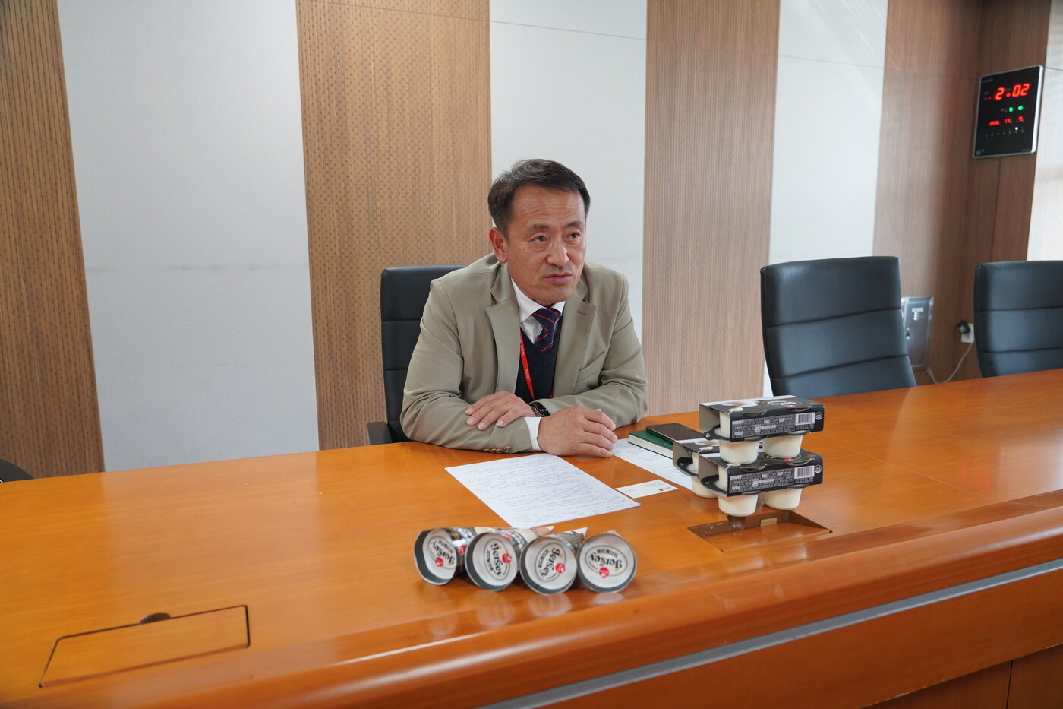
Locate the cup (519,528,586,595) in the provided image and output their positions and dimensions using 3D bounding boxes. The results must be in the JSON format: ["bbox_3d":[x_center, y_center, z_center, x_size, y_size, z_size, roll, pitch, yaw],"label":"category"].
[{"bbox_3d":[0.046,0.240,0.880,0.066,0.066,0.166,3,0,18],"label":"cup"}]

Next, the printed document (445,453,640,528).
[{"bbox_3d":[0.008,0.215,1.163,0.210,0.003,0.297,-5,10,-26],"label":"printed document"}]

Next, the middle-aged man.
[{"bbox_3d":[-0.004,0.240,1.587,0.550,1.270,0.620,-3,9,-19],"label":"middle-aged man"}]

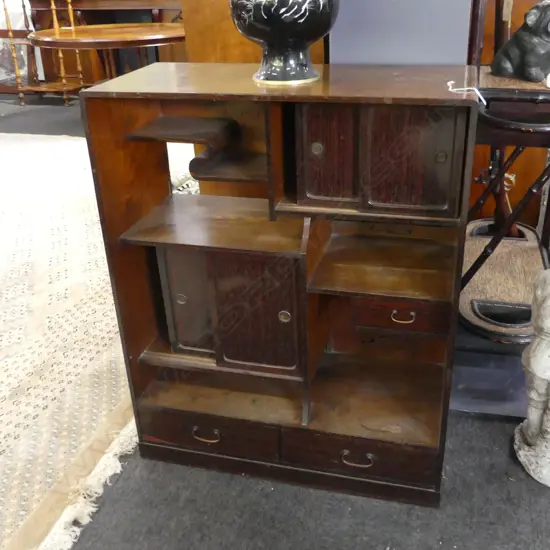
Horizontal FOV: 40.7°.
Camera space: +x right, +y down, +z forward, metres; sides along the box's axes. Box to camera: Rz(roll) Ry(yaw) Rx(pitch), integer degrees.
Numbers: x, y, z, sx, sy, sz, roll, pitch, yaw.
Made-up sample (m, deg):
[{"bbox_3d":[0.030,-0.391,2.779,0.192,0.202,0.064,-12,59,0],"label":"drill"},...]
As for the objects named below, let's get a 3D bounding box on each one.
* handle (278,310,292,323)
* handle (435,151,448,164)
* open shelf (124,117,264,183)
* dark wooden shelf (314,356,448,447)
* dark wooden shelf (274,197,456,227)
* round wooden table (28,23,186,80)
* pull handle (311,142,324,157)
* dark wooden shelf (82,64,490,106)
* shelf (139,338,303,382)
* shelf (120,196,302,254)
[{"bbox_3d":[0.025,0.105,1.905,0.029,0.028,0.007,5,27,15],"label":"handle"},{"bbox_3d":[0.364,-0.256,1.615,0.029,0.028,0.007,5,27,15],"label":"handle"},{"bbox_3d":[-0.152,-0.344,2.026,0.425,0.117,0.221,5,27,15],"label":"open shelf"},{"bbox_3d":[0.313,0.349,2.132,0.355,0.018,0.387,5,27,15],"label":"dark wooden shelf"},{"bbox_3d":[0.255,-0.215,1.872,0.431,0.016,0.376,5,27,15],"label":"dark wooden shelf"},{"bbox_3d":[-1.126,-1.354,5.331,1.120,0.740,1.050,-2,26,0],"label":"round wooden table"},{"bbox_3d":[0.097,-0.289,1.704,0.029,0.028,0.007,5,27,15],"label":"pull handle"},{"bbox_3d":[0.035,-0.473,1.817,0.900,0.016,0.408,5,27,15],"label":"dark wooden shelf"},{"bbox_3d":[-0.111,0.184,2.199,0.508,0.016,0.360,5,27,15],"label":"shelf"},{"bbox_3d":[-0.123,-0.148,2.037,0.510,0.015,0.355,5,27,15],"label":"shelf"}]

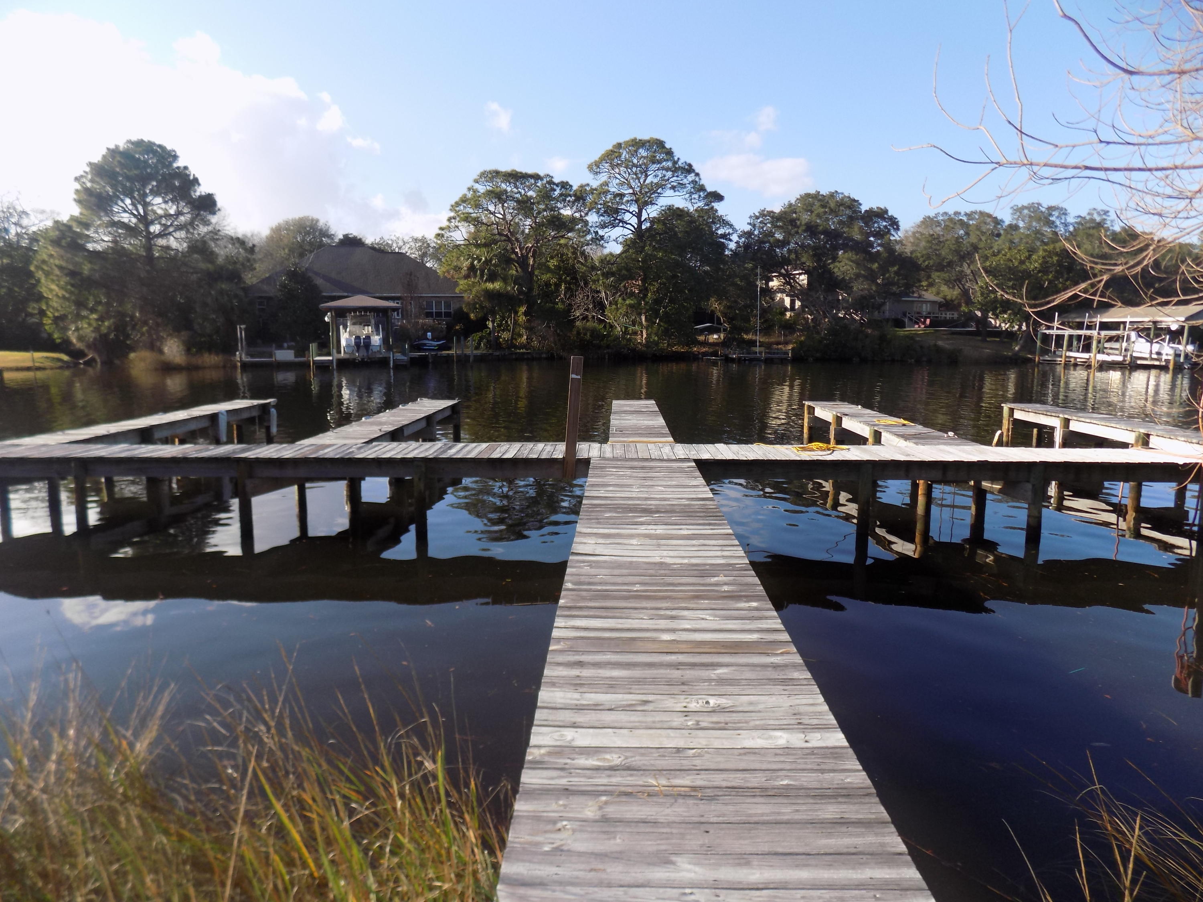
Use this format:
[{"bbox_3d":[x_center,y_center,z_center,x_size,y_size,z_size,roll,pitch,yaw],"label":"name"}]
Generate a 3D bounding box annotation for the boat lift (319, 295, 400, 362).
[{"bbox_3d":[-16.803,-8.385,55.500,5.300,4.700,7.200,-3,9,-16],"label":"boat lift"}]

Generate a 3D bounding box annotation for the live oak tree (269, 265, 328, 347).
[{"bbox_3d":[-21.711,-10.383,57.084,4.160,5.480,3.950,0,9,0],"label":"live oak tree"}]

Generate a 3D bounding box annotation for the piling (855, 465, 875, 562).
[{"bbox_3d":[3.223,0.749,9.809,0.150,1.160,0.150,0,9,1],"label":"piling"}]

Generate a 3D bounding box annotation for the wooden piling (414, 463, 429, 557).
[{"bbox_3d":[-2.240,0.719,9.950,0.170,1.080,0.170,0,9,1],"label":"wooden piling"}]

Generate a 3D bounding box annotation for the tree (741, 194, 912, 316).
[{"bbox_3d":[19.149,-16.430,68.000,14.400,11.700,12.500,2,9,15],"label":"tree"}]

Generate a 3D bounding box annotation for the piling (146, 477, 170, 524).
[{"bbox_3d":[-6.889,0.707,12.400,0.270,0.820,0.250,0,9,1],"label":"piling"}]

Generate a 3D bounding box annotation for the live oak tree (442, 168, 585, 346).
[{"bbox_3d":[-6.629,-14.460,59.995,11.220,12.800,10.090,0,9,0],"label":"live oak tree"}]

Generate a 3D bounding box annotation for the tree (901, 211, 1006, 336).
[{"bbox_3d":[32.230,-16.265,73.000,9.200,11.600,8.500,4,10,24],"label":"tree"}]

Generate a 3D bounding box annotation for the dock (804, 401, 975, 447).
[{"bbox_3d":[4.782,-0.182,14.134,0.920,0.760,6.460,0,9,2],"label":"dock"}]

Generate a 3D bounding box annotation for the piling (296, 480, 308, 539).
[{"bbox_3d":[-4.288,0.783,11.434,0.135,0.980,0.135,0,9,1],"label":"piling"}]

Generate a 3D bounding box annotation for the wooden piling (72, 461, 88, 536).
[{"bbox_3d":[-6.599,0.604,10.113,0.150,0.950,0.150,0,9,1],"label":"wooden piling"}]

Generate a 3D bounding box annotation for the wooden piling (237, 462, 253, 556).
[{"bbox_3d":[-4.486,0.710,10.081,0.150,1.160,0.150,0,9,1],"label":"wooden piling"}]

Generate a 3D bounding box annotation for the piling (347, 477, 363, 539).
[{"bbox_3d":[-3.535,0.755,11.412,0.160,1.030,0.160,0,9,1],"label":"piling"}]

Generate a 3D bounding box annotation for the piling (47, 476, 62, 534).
[{"bbox_3d":[-7.322,0.723,10.700,0.190,0.850,0.190,0,9,1],"label":"piling"}]

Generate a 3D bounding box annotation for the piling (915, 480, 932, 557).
[{"bbox_3d":[4.283,0.845,10.650,0.195,1.050,0.195,0,9,1],"label":"piling"}]

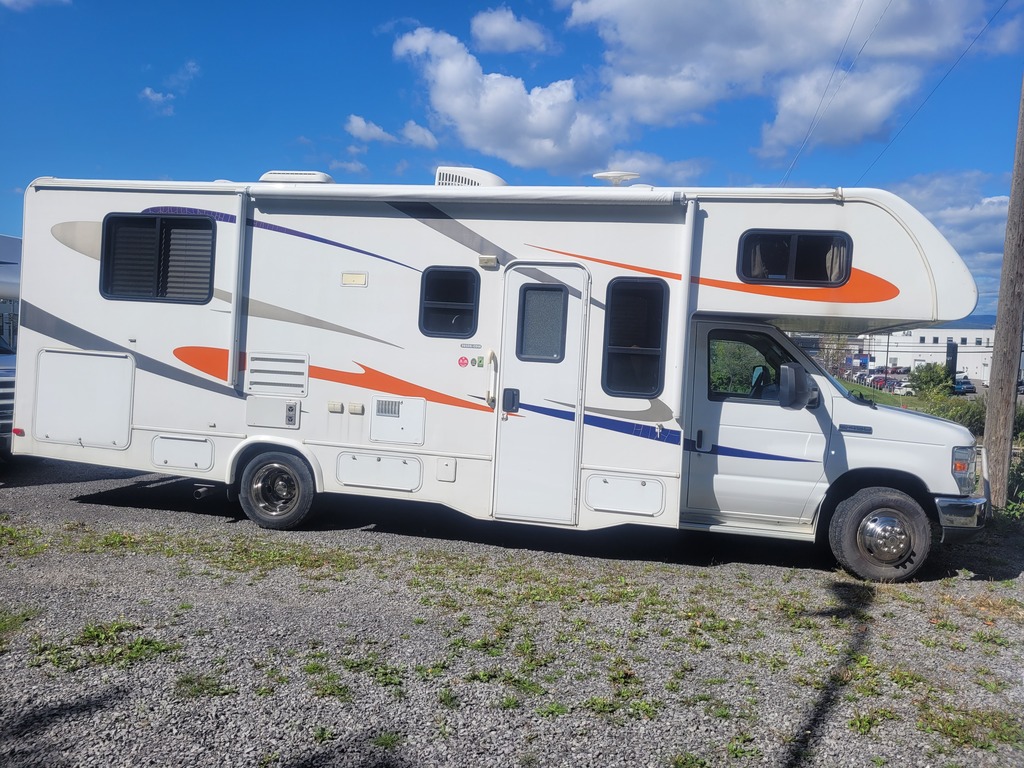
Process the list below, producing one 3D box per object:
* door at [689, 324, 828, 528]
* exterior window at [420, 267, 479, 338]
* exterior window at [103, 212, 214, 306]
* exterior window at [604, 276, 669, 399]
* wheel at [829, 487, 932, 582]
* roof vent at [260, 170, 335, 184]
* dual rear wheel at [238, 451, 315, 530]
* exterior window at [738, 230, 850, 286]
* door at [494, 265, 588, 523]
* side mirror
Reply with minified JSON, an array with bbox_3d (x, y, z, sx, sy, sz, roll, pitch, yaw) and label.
[{"bbox_3d":[1.964,0.297,6.059,1.052,1.536,0.200,4,1,12],"label":"door"},{"bbox_3d":[-0.500,-0.659,6.232,0.491,0.582,0.050,4,1,12],"label":"exterior window"},{"bbox_3d":[-3.110,-1.102,6.768,1.127,0.775,0.050,4,1,12],"label":"exterior window"},{"bbox_3d":[0.952,-0.354,5.934,0.485,0.931,0.050,4,1,12],"label":"exterior window"},{"bbox_3d":[2.830,1.140,5.933,0.720,0.720,0.240,4,1,2],"label":"wheel"},{"bbox_3d":[-1.943,-1.831,6.928,0.600,0.170,0.320,4,1,12],"label":"roof vent"},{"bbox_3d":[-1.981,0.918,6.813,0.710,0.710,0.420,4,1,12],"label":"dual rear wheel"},{"bbox_3d":[2.091,-0.931,5.697,0.805,0.417,0.050,4,1,12],"label":"exterior window"},{"bbox_3d":[0.231,0.071,6.089,0.684,2.058,0.070,4,1,12],"label":"door"},{"bbox_3d":[2.127,0.019,5.770,0.190,0.335,0.240,4,1,12],"label":"side mirror"}]

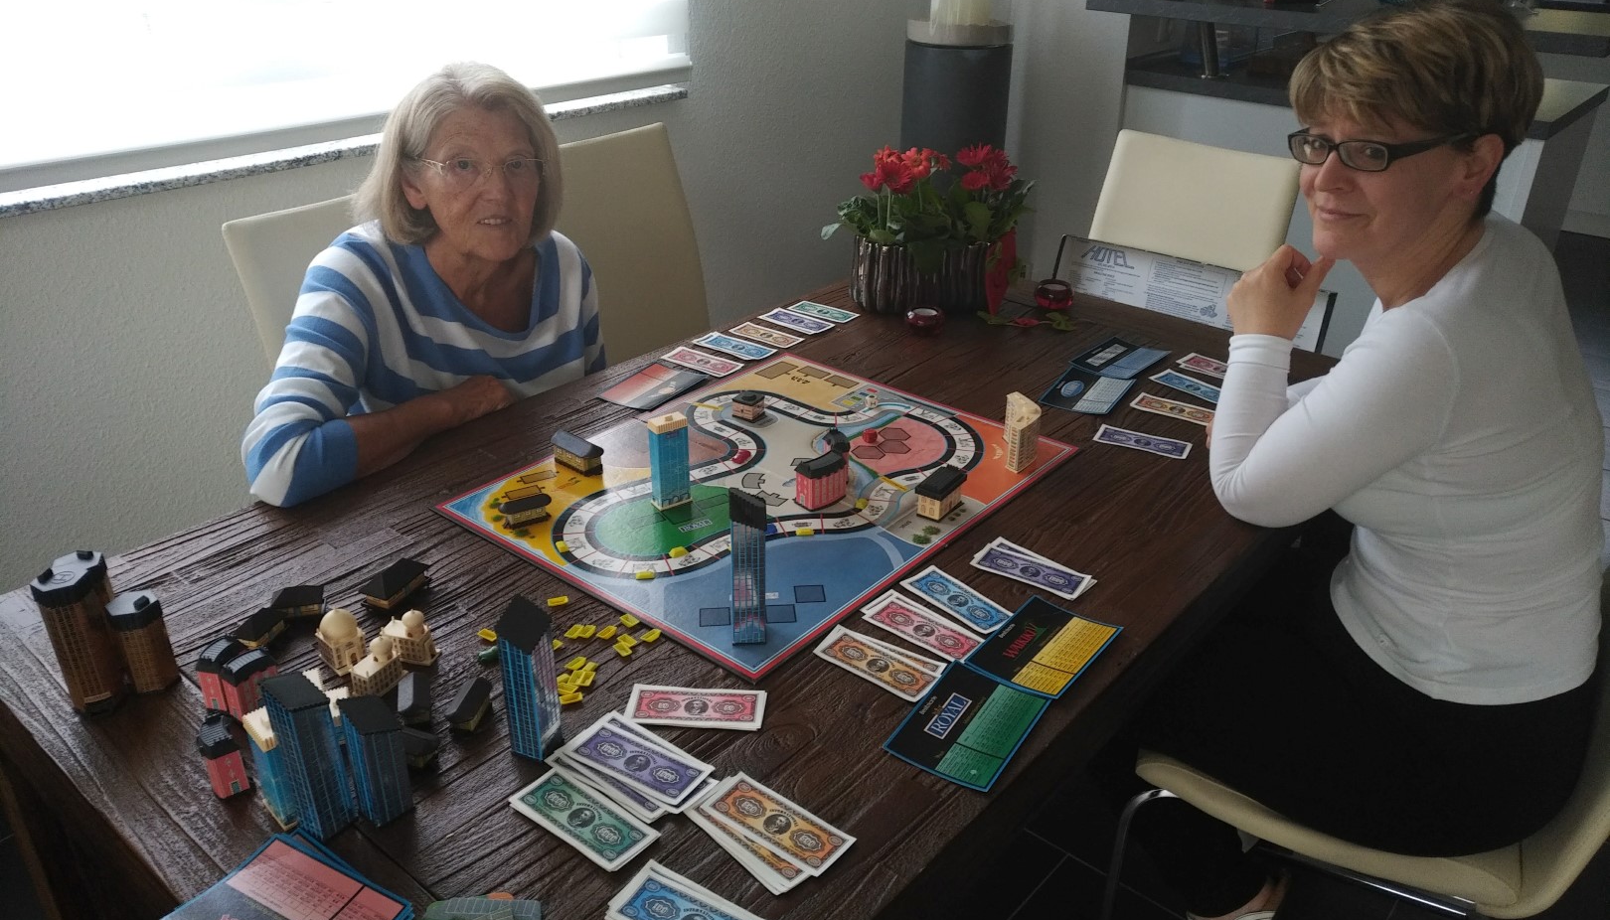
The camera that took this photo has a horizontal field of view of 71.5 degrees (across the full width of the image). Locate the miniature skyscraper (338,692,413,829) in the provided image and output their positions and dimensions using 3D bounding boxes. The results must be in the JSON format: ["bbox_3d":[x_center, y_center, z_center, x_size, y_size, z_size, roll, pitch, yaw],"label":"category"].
[{"bbox_3d":[-0.315,0.217,0.821,0.030,0.103,0.030,23,35,36],"label":"miniature skyscraper"}]

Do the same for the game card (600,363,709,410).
[{"bbox_3d":[-0.207,-0.104,1.550,0.092,0.004,0.137,14,30,24],"label":"game card"}]

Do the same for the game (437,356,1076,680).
[{"bbox_3d":[-0.034,0.020,1.326,0.472,0.005,0.601,22,34,35],"label":"game"}]

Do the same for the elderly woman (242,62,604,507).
[{"bbox_3d":[-0.496,0.062,1.601,0.510,1.210,0.600,-17,32,-31],"label":"elderly woman"}]

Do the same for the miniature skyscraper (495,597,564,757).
[{"bbox_3d":[-0.215,0.173,0.877,0.029,0.132,0.029,12,30,21],"label":"miniature skyscraper"}]

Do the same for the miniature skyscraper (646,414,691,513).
[{"bbox_3d":[-0.153,0.001,1.271,0.042,0.106,0.026,-16,31,-29],"label":"miniature skyscraper"}]

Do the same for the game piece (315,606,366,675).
[{"bbox_3d":[-0.423,0.157,1.021,0.042,0.058,0.035,25,35,39],"label":"game piece"}]

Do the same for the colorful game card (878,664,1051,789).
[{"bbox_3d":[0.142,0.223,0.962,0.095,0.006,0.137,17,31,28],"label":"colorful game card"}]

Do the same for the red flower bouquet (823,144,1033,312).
[{"bbox_3d":[0.204,-0.387,1.838,0.330,0.250,0.220,8,28,13],"label":"red flower bouquet"}]

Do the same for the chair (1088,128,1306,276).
[{"bbox_3d":[0.639,-0.161,2.327,0.430,0.930,0.580,22,34,35],"label":"chair"}]

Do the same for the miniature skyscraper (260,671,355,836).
[{"bbox_3d":[-0.363,0.216,0.824,0.032,0.134,0.030,22,34,35],"label":"miniature skyscraper"}]

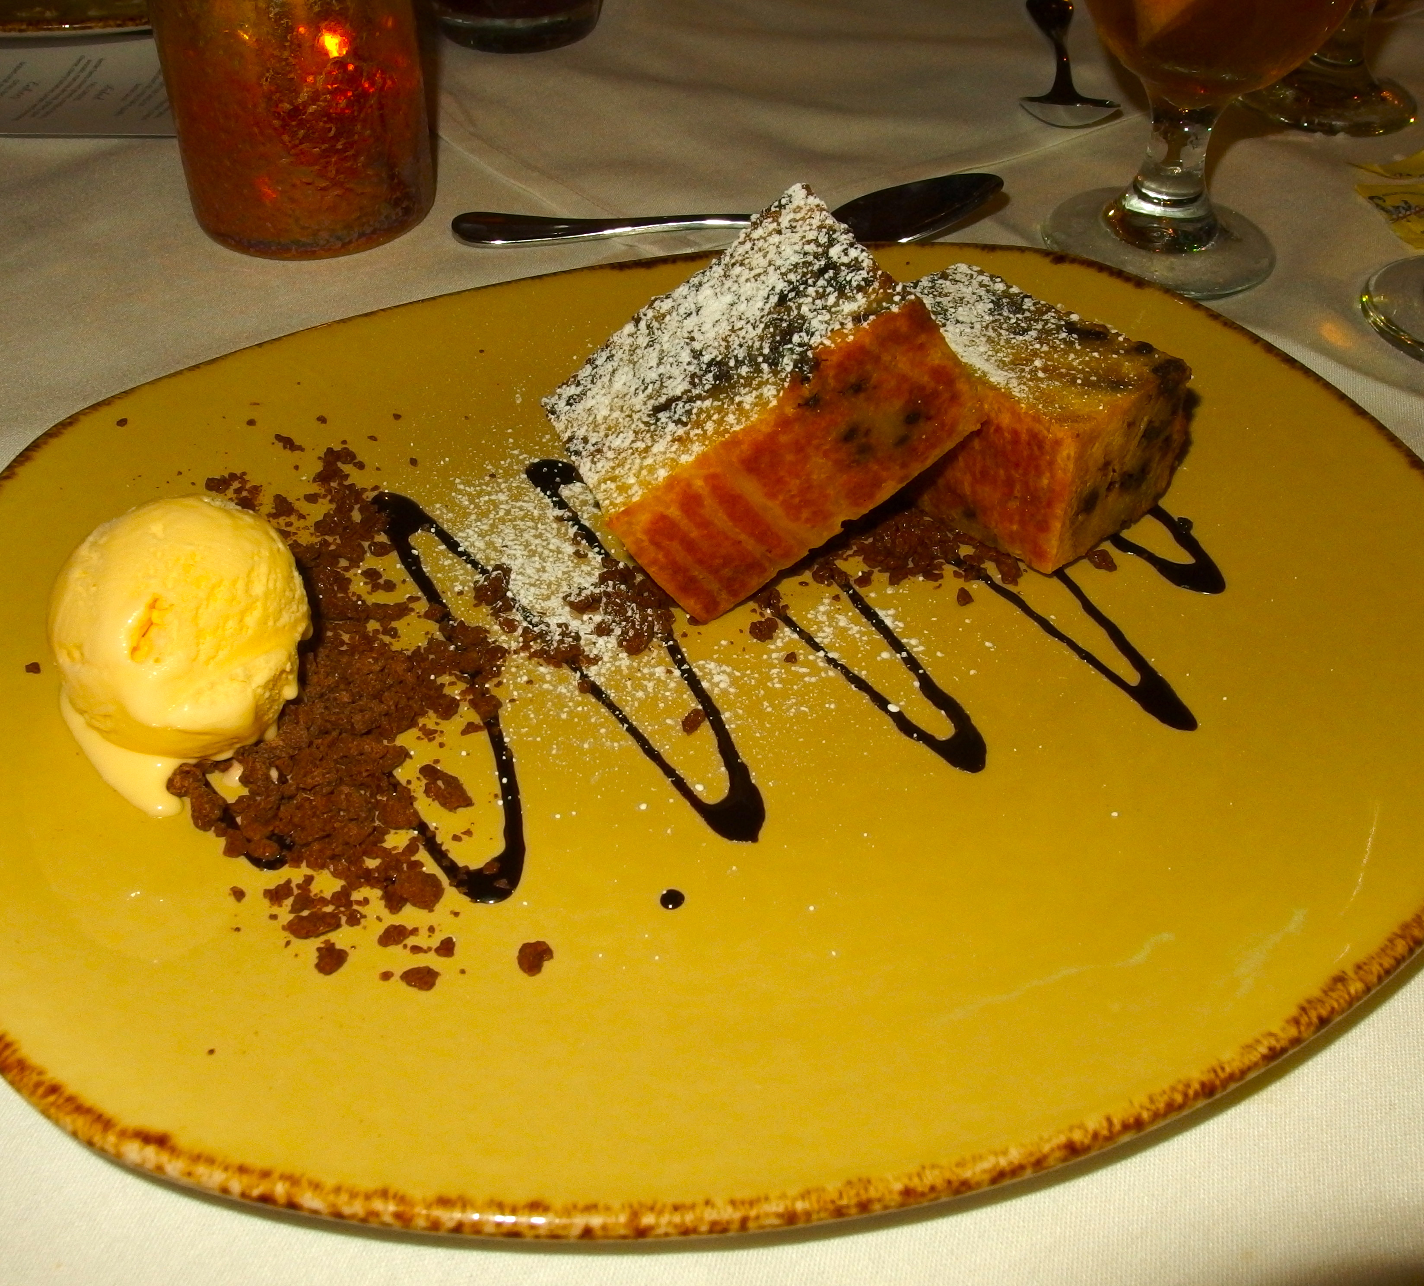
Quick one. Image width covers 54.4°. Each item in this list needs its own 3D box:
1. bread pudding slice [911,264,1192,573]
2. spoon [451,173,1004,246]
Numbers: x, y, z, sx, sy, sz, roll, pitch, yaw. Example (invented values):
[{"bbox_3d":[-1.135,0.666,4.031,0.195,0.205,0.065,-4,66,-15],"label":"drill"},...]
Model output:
[{"bbox_3d":[0.072,-0.057,0.342,0.041,0.040,0.066,-33,54,-29],"label":"bread pudding slice"},{"bbox_3d":[0.004,-0.128,0.414,0.165,0.024,0.041,-1,42,-2],"label":"spoon"}]

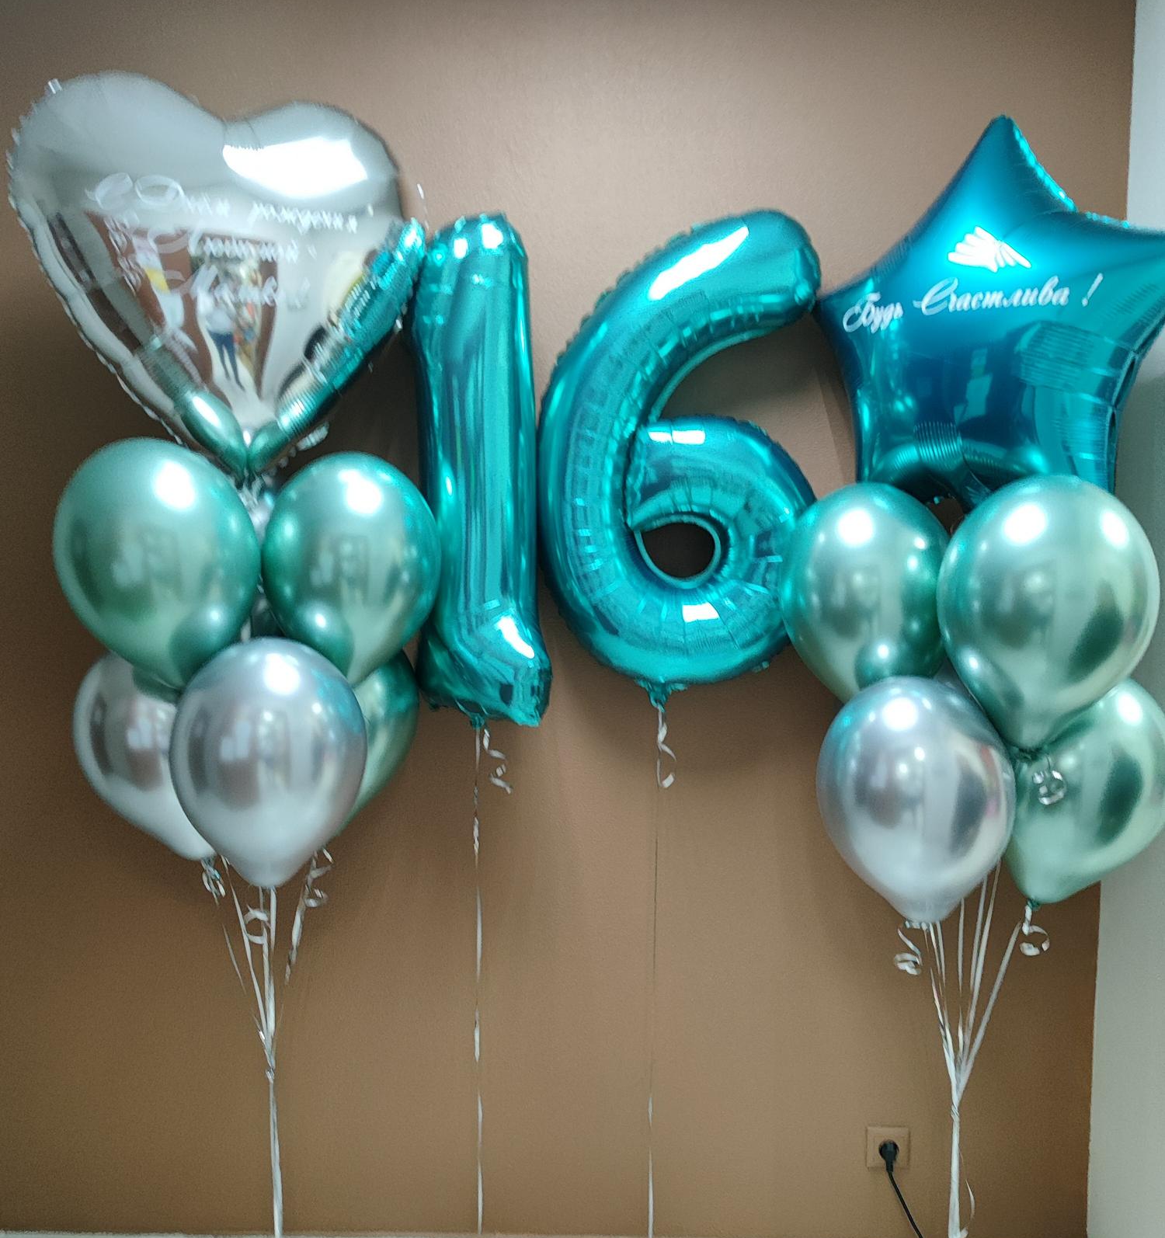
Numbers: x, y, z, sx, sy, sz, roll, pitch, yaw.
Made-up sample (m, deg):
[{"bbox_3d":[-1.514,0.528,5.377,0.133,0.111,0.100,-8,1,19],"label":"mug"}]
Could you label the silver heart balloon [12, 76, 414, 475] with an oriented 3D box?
[{"bbox_3d":[-0.514,-0.497,1.605,0.585,0.565,0.260,-3,9,-20],"label":"silver heart balloon"}]

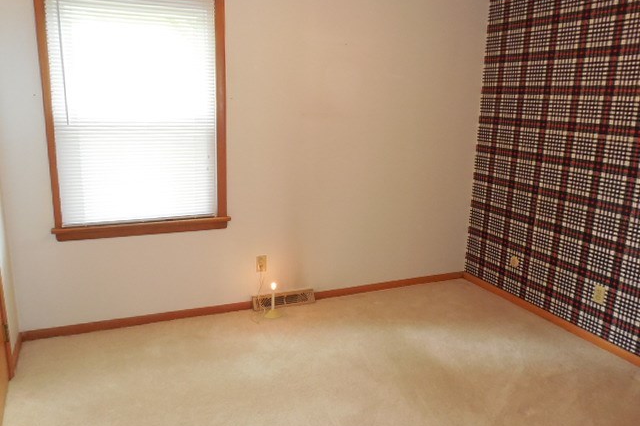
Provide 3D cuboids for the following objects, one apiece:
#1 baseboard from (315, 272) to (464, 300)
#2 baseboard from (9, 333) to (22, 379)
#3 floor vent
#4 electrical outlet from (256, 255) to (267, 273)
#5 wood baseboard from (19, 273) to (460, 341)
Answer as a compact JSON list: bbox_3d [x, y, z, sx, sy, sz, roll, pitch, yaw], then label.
[{"bbox_3d":[0.604,0.578,3.885,1.394,0.061,0.016,-4,14,-23],"label":"baseboard"},{"bbox_3d":[-1.704,0.792,2.691,0.018,0.061,0.410,-5,14,-26],"label":"baseboard"},{"bbox_3d":[-0.256,0.629,3.504,0.463,0.090,0.050,-4,14,-23],"label":"floor vent"},{"bbox_3d":[-0.410,0.360,3.400,0.071,0.116,0.009,-4,14,-23],"label":"electrical outlet"},{"bbox_3d":[-0.273,0.639,3.519,3.298,0.061,0.016,-4,14,-23],"label":"wood baseboard"}]

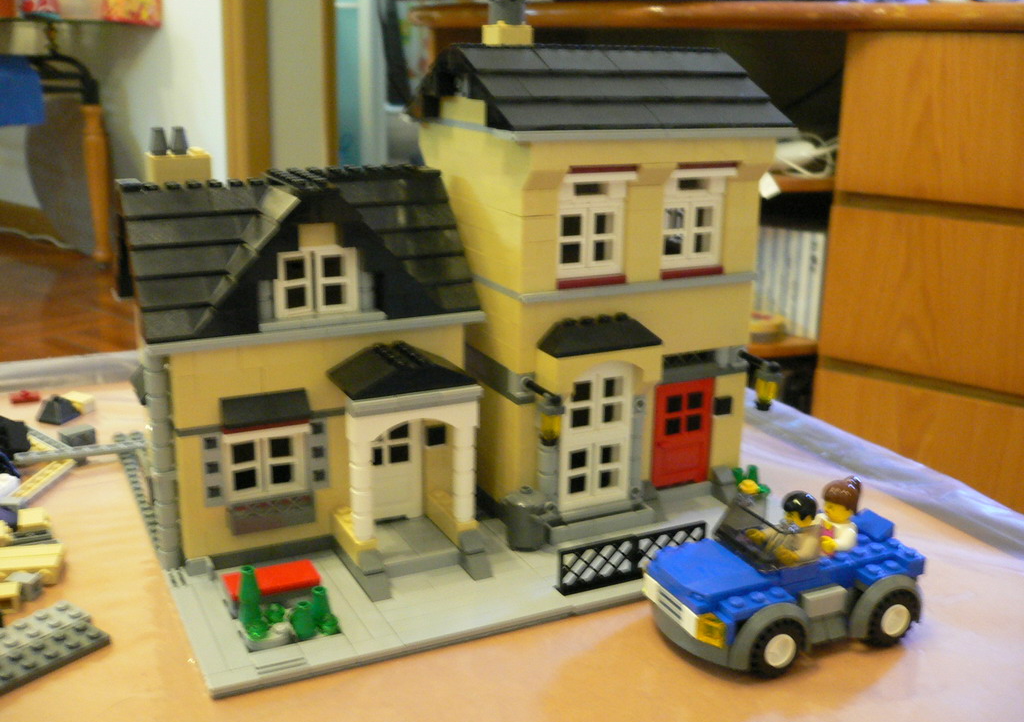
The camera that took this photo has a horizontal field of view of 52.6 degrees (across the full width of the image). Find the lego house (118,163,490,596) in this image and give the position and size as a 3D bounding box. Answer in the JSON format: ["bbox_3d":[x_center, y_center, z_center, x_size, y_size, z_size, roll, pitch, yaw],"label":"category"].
[{"bbox_3d":[-0.076,-0.001,0.399,0.130,0.146,0.138,-7,17,-27],"label":"lego house"}]

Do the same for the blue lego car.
[{"bbox_3d":[0.088,0.068,0.346,0.090,0.049,0.050,-7,17,-27],"label":"blue lego car"}]

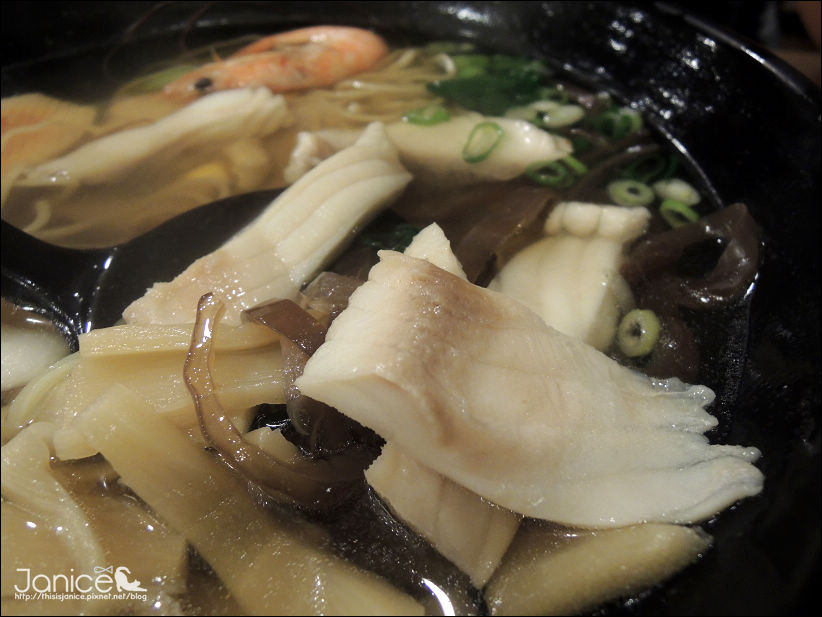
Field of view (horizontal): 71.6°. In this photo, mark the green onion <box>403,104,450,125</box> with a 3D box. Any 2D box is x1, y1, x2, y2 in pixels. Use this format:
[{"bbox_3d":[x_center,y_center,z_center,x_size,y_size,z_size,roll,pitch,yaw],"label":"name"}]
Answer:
[{"bbox_3d":[0.004,-0.050,0.148,0.012,0.004,0.010,0,45,0],"label":"green onion"}]

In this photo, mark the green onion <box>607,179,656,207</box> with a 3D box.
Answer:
[{"bbox_3d":[0.049,-0.026,0.126,0.010,0.004,0.009,0,45,0],"label":"green onion"}]

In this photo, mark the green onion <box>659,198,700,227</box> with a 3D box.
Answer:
[{"bbox_3d":[0.057,-0.020,0.121,0.008,0.004,0.007,0,45,0],"label":"green onion"}]

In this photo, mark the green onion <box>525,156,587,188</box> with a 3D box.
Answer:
[{"bbox_3d":[0.033,-0.032,0.132,0.014,0.005,0.012,0,45,0],"label":"green onion"}]

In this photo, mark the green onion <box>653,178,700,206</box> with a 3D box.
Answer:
[{"bbox_3d":[0.059,-0.026,0.126,0.010,0.005,0.007,0,45,0],"label":"green onion"}]

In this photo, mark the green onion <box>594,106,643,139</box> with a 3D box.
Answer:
[{"bbox_3d":[0.054,-0.049,0.149,0.012,0.004,0.011,0,45,0],"label":"green onion"}]

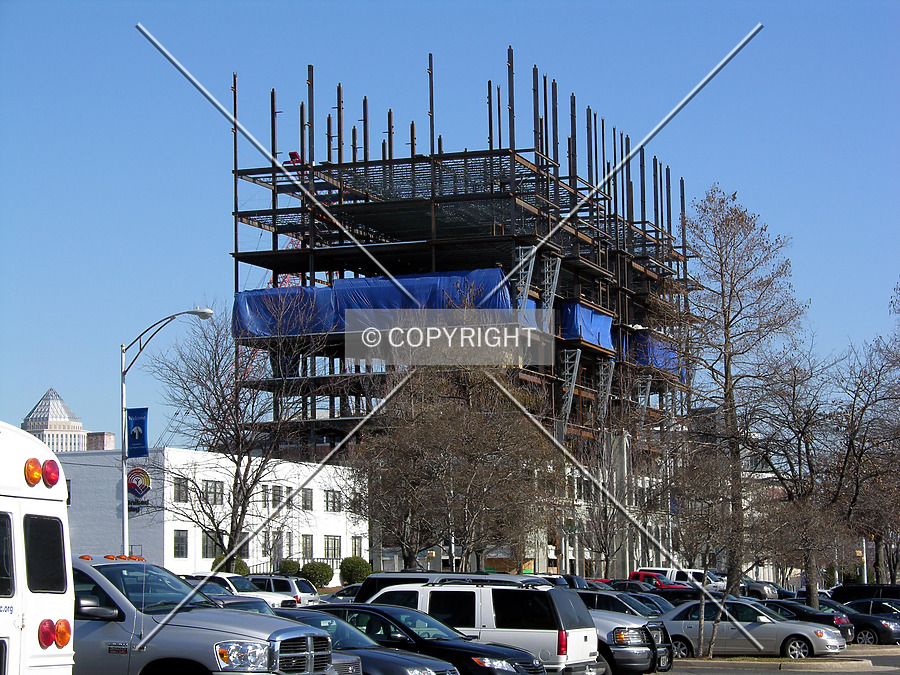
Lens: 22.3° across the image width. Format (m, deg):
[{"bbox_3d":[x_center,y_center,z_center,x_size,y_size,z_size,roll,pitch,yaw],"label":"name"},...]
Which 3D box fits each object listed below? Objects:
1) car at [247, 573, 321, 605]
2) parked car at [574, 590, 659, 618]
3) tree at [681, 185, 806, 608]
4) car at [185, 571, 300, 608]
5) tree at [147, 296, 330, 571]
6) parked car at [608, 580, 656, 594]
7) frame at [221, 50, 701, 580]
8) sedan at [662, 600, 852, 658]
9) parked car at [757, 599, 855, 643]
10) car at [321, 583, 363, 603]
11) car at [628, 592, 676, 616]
[{"bbox_3d":[-6.878,8.918,77.406,4.650,1.770,1.820,-3,-6,19],"label":"car"},{"bbox_3d":[4.053,7.584,60.913,4.850,1.650,1.870,-3,-6,19],"label":"parked car"},{"bbox_3d":[10.239,2.310,80.187,4.800,15.536,4.800,-1,-6,0],"label":"tree"},{"bbox_3d":[-7.097,8.088,69.870,4.900,1.800,1.850,-3,-6,20],"label":"car"},{"bbox_3d":[-10.726,5.635,116.076,9.300,15.548,9.300,-1,-6,0],"label":"tree"},{"bbox_3d":[7.779,11.248,98.924,4.600,1.440,1.770,-3,-6,19],"label":"parked car"},{"bbox_3d":[5.471,2.239,270.214,33.269,53.586,83.430,-3,-6,18],"label":"frame"},{"bbox_3d":[6.719,6.808,53.065,4.870,1.450,1.820,-3,-6,18],"label":"sedan"},{"bbox_3d":[7.826,7.315,58.056,4.750,1.420,1.800,-3,-6,18],"label":"parked car"},{"bbox_3d":[-3.233,10.426,89.923,4.600,1.460,1.780,-3,-6,19],"label":"car"},{"bbox_3d":[5.161,7.831,63.421,4.750,1.500,1.800,-3,-6,19],"label":"car"}]

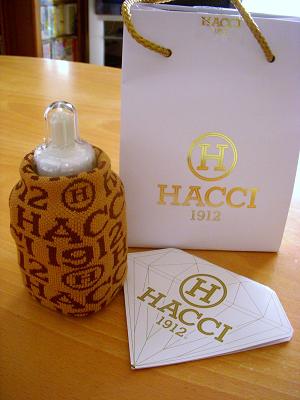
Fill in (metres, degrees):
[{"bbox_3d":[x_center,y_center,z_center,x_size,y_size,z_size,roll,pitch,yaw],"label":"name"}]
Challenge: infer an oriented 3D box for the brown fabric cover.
[{"bbox_3d":[-0.053,0.022,0.293,0.074,0.098,0.074,-7,31,-11],"label":"brown fabric cover"}]

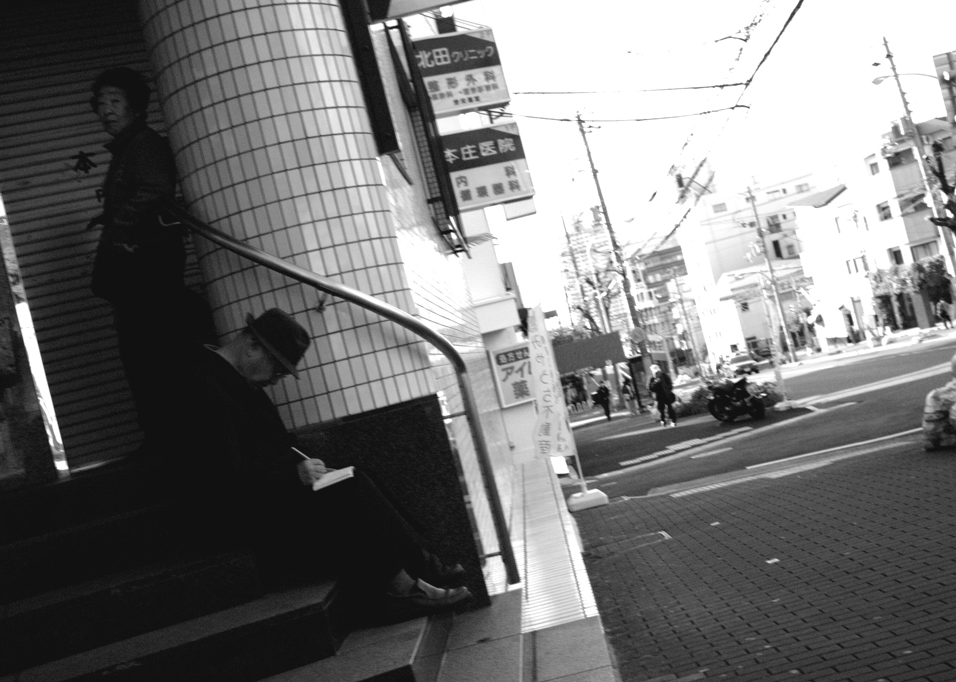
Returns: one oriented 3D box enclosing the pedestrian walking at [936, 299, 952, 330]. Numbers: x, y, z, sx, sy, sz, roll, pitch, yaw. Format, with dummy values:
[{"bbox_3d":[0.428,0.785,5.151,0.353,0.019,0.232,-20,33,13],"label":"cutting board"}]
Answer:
[{"bbox_3d":[23.809,-1.353,59.500,0.500,1.620,0.400,-16,-4,25],"label":"pedestrian walking"}]

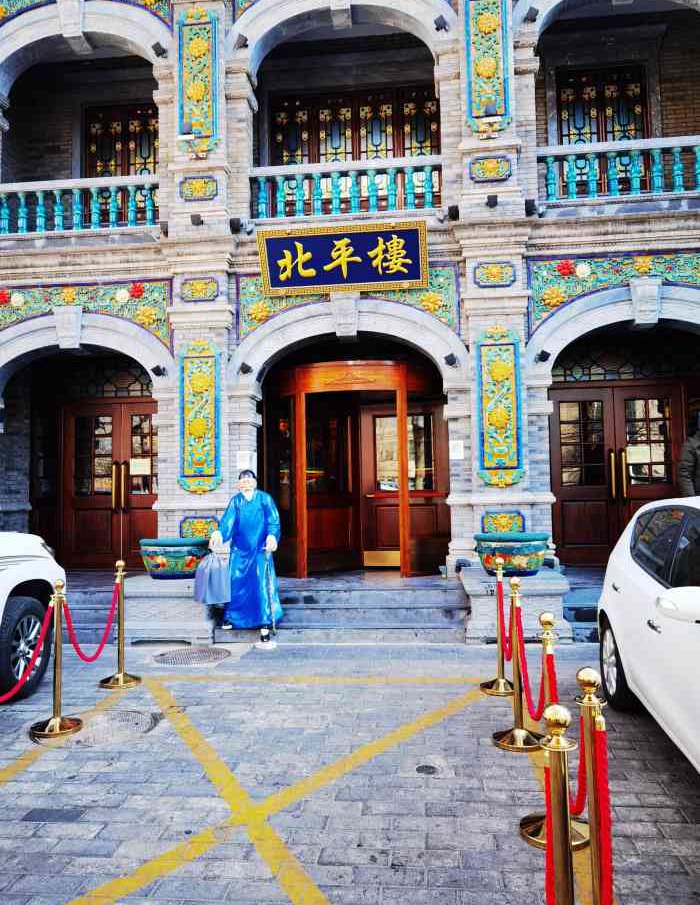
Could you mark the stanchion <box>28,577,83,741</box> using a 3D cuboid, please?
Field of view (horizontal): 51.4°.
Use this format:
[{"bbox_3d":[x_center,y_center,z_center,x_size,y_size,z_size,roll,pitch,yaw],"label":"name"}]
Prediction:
[{"bbox_3d":[-1.943,1.343,4.833,0.320,0.990,0.320,-1,-4,6],"label":"stanchion"}]

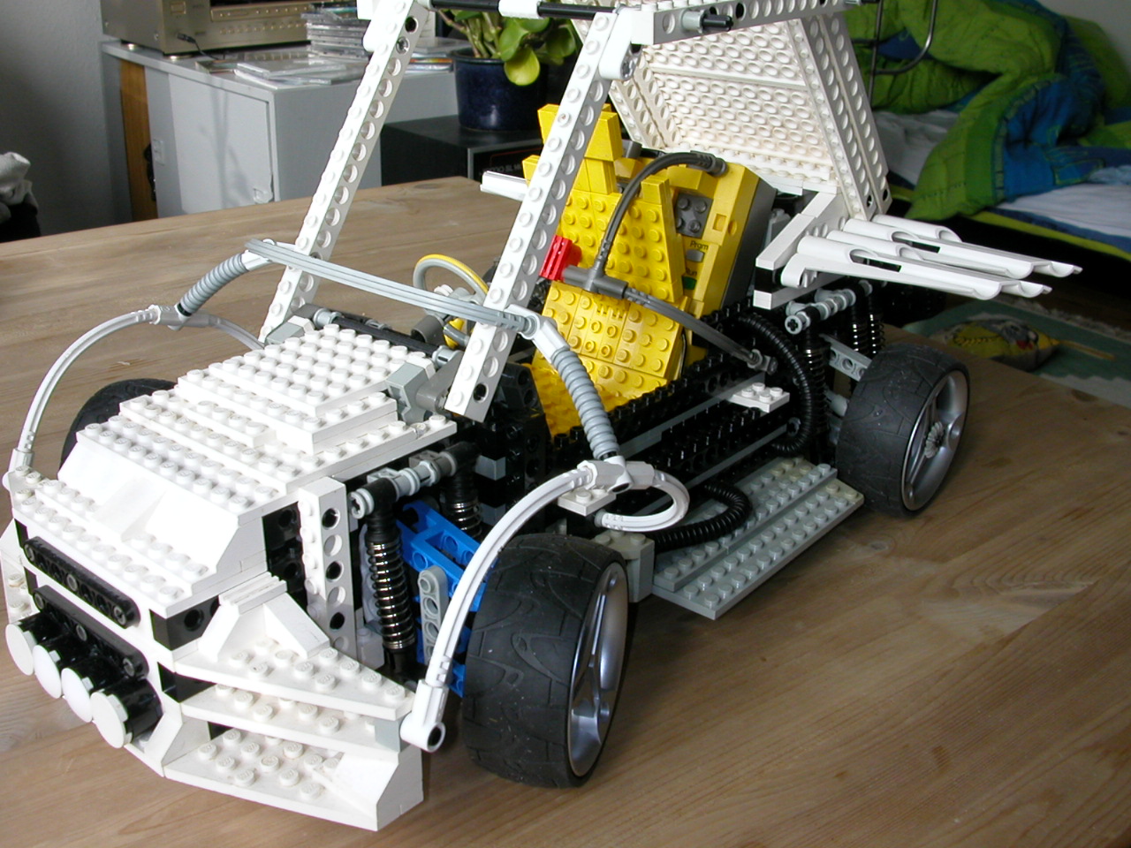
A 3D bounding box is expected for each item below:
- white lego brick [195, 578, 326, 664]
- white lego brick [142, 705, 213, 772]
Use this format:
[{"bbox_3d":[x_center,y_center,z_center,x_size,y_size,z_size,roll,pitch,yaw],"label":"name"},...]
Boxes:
[{"bbox_3d":[-0.076,0.051,0.305,0.024,0.013,0.024,19,31,36],"label":"white lego brick"},{"bbox_3d":[-0.103,0.083,0.320,0.008,0.010,0.016,19,30,36],"label":"white lego brick"}]

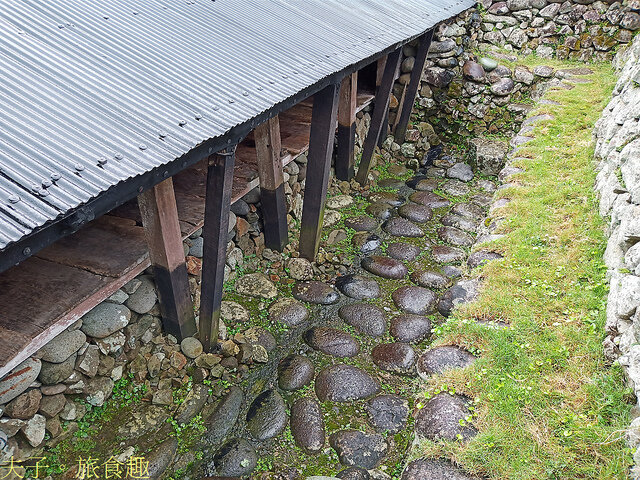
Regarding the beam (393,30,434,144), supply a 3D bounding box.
[{"bbox_3d":[0.851,-1.360,4.266,0.090,1.072,0.062,23,38,17],"label":"beam"}]

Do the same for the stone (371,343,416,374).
[{"bbox_3d":[0.481,0.766,3.007,0.290,0.144,0.237,-2,32,-4],"label":"stone"}]

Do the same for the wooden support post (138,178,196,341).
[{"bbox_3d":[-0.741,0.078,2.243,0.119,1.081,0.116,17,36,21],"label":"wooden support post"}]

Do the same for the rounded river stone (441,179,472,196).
[{"bbox_3d":[1.510,-0.575,5.150,0.330,0.183,0.313,21,38,30],"label":"rounded river stone"}]

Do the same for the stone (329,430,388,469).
[{"bbox_3d":[0.169,0.887,1.983,0.240,0.124,0.155,4,33,6],"label":"stone"}]

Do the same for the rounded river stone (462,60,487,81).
[{"bbox_3d":[1.970,-2.150,5.900,0.300,0.250,0.240,16,35,23],"label":"rounded river stone"}]

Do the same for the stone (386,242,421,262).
[{"bbox_3d":[0.734,0.111,4.054,0.299,0.150,0.248,5,32,8],"label":"stone"}]

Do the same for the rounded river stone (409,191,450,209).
[{"bbox_3d":[1.161,-0.417,4.897,0.444,0.179,0.272,16,36,24],"label":"rounded river stone"}]

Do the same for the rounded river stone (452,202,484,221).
[{"bbox_3d":[1.187,-0.237,3.676,0.240,0.103,0.170,16,34,26],"label":"rounded river stone"}]

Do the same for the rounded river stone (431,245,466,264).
[{"bbox_3d":[0.894,0.099,3.205,0.225,0.113,0.141,6,33,9],"label":"rounded river stone"}]

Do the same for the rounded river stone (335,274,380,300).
[{"bbox_3d":[0.246,0.295,2.902,0.271,0.133,0.177,15,36,22],"label":"rounded river stone"}]

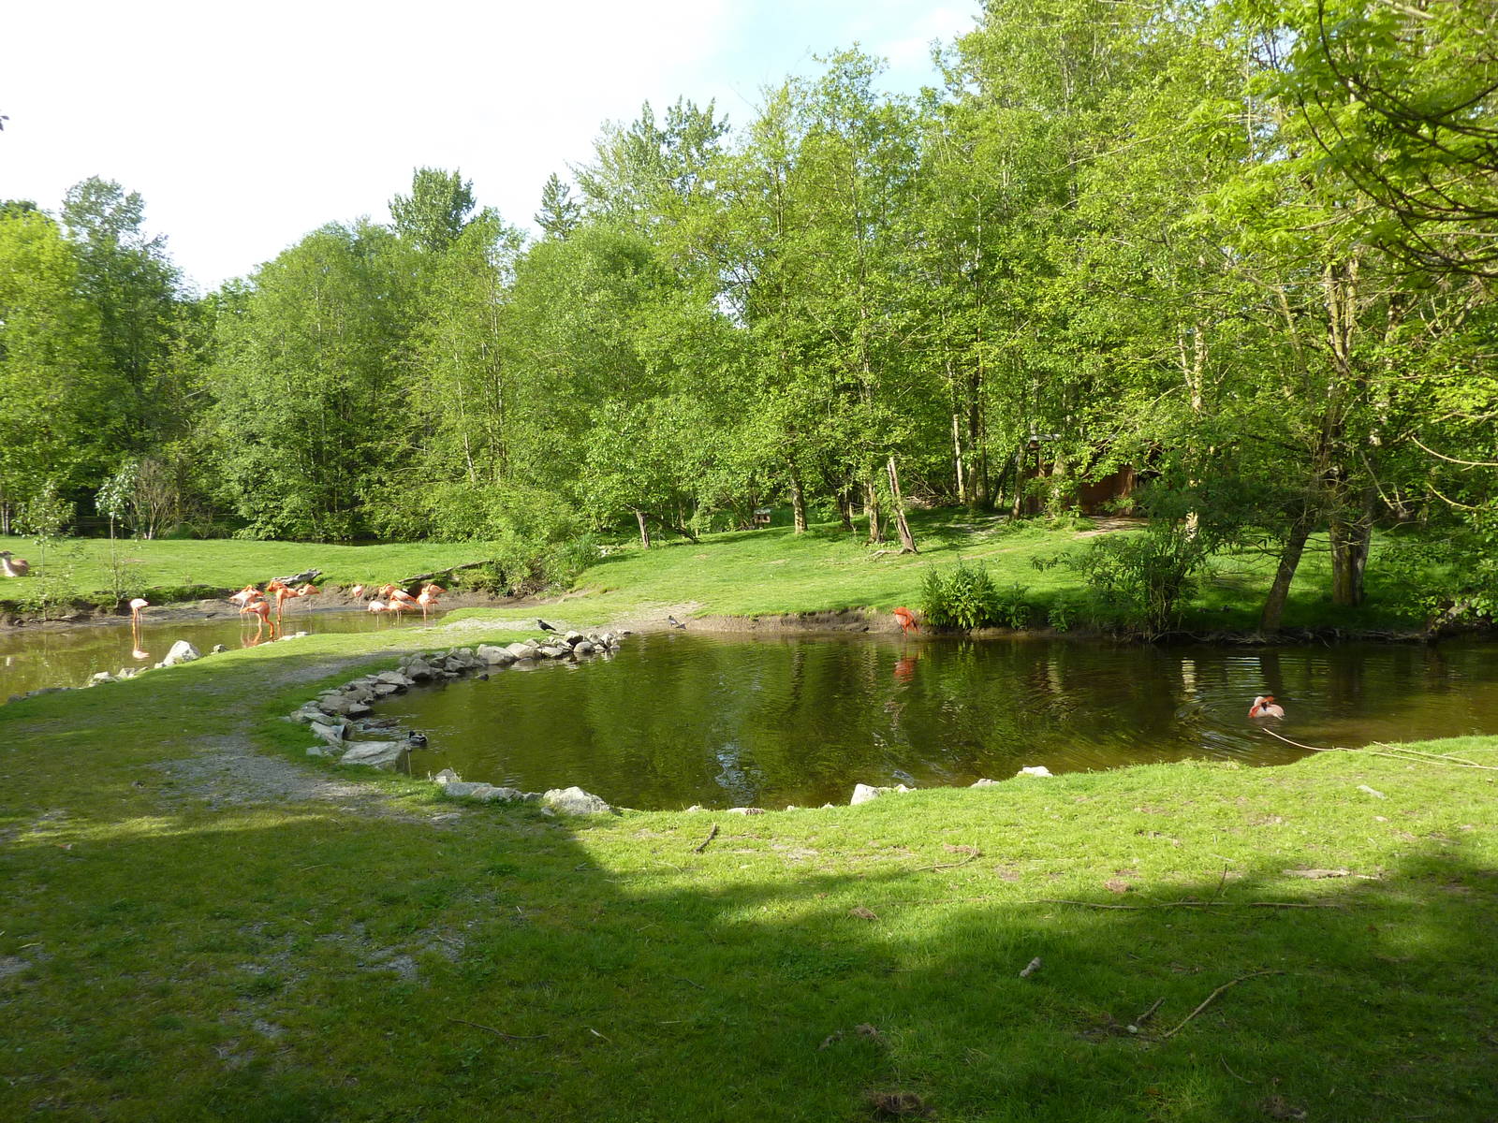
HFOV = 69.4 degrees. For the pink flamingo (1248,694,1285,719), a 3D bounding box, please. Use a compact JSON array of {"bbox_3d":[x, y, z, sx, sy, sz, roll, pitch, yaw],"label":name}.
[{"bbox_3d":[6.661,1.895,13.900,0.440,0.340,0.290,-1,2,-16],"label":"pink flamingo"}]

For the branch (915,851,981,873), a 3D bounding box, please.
[{"bbox_3d":[1.129,1.655,5.936,0.614,0.035,0.109,-2,3,-44],"label":"branch"}]

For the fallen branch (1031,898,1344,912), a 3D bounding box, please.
[{"bbox_3d":[2.091,1.643,5.144,1.472,0.045,0.123,0,2,4],"label":"fallen branch"}]

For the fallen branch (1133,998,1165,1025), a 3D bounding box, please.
[{"bbox_3d":[1.451,1.618,3.898,0.028,0.040,0.306,1,2,39],"label":"fallen branch"}]

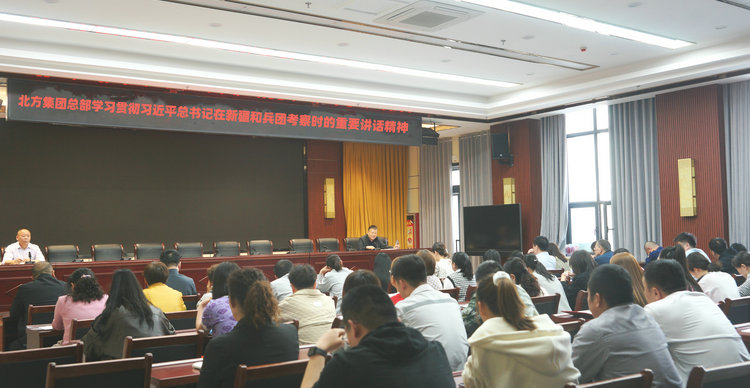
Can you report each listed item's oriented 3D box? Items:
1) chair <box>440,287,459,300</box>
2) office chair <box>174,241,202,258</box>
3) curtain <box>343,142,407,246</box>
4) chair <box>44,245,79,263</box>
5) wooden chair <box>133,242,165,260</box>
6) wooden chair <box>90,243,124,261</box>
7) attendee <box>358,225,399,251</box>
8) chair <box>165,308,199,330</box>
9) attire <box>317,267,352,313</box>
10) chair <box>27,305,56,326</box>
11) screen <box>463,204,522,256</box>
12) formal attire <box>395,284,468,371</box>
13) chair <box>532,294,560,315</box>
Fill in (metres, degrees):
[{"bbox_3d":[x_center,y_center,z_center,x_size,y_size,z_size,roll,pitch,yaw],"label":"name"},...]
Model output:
[{"bbox_3d":[0.512,1.405,7.147,0.460,0.950,0.540,1,-3,-35],"label":"chair"},{"bbox_3d":[-2.843,1.250,11.477,0.560,1.000,0.600,1,-3,-34],"label":"office chair"},{"bbox_3d":[0.030,0.401,15.165,1.653,2.950,0.200,1,-3,-36],"label":"curtain"},{"bbox_3d":[-4.003,1.162,9.453,0.530,1.000,0.600,1,-3,-36],"label":"chair"},{"bbox_3d":[-3.251,1.252,10.810,0.580,1.020,0.600,1,-3,-35],"label":"wooden chair"},{"bbox_3d":[-3.524,1.168,9.797,0.530,1.000,0.600,1,-3,-36],"label":"wooden chair"},{"bbox_3d":[0.082,1.097,12.258,0.600,1.220,0.720,1,-3,-36],"label":"attendee"},{"bbox_3d":[-1.513,1.375,5.715,0.460,0.950,0.540,1,-3,-35],"label":"chair"},{"bbox_3d":[-0.404,1.070,7.655,0.500,0.620,0.420,0,-3,-21],"label":"attire"},{"bbox_3d":[-2.706,1.378,6.129,0.460,0.950,0.540,1,-3,-36],"label":"chair"},{"bbox_3d":[1.858,0.576,11.500,0.080,0.820,1.430,0,-3,-29],"label":"screen"},{"bbox_3d":[0.324,0.889,4.322,0.520,0.720,0.520,1,-3,-35],"label":"formal attire"},{"bbox_3d":[1.265,1.332,6.276,0.460,0.940,0.540,1,-3,-34],"label":"chair"}]

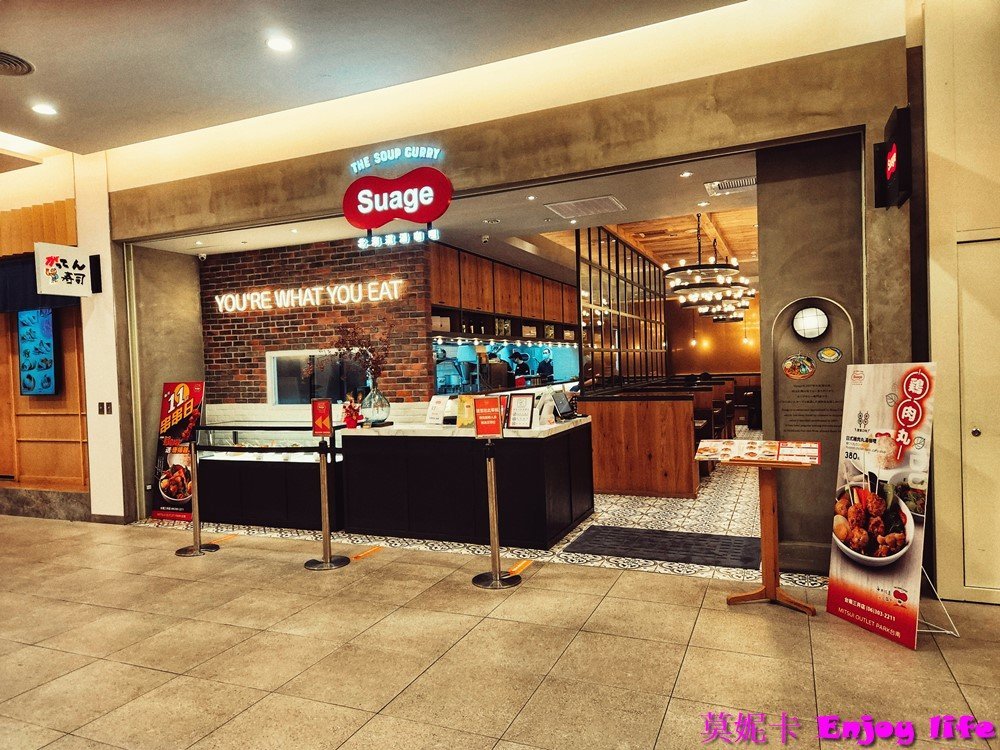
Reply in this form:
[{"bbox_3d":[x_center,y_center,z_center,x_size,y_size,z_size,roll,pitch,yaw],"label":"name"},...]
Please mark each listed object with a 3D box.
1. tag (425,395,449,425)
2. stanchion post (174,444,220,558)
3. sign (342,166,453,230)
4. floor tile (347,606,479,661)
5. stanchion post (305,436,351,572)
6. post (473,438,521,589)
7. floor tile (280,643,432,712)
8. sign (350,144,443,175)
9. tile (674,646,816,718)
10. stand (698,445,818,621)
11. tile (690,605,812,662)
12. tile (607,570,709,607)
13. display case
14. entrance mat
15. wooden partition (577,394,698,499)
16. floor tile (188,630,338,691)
[{"bbox_3d":[-0.616,0.338,6.468,0.210,0.300,0.040,-1,-21,37],"label":"tag"},{"bbox_3d":[-2.691,1.061,5.866,0.355,1.000,0.355,-2,1,23],"label":"stanchion post"},{"bbox_3d":[-0.865,-1.458,5.516,1.040,0.445,0.100,-2,1,23],"label":"sign"},{"bbox_3d":[-0.482,1.521,3.932,0.600,0.012,0.600,-2,1,23],"label":"floor tile"},{"bbox_3d":[-1.396,1.015,5.328,0.360,0.990,0.360,-2,1,23],"label":"stanchion post"},{"bbox_3d":[-0.039,0.986,4.761,0.355,1.000,0.355,-2,1,0],"label":"post"},{"bbox_3d":[-0.709,1.532,3.371,0.600,0.015,0.600,-1,1,23],"label":"floor tile"},{"bbox_3d":[-0.906,-1.845,5.675,0.900,0.170,0.060,-1,1,23],"label":"sign"},{"bbox_3d":[1.176,1.455,3.177,0.600,0.010,0.600,-2,1,23],"label":"tile"},{"bbox_3d":[1.655,0.931,4.238,0.730,1.010,0.400,-2,1,23],"label":"stand"},{"bbox_3d":[1.412,1.450,3.745,0.598,0.012,0.596,-2,1,23],"label":"tile"},{"bbox_3d":[1.103,1.461,4.551,0.600,0.015,0.600,-1,1,23],"label":"tile"},{"bbox_3d":[-2.254,1.015,6.950,1.860,1.000,0.650,-2,1,23],"label":"display case"},{"bbox_3d":[1.363,1.399,5.504,1.500,0.012,0.900,-2,1,23],"label":"entrance mat"},{"bbox_3d":[1.570,0.816,7.654,1.340,1.145,0.160,-2,1,23],"label":"wooden partition"},{"bbox_3d":[-1.259,1.543,3.602,0.598,0.012,0.596,-2,1,23],"label":"floor tile"}]

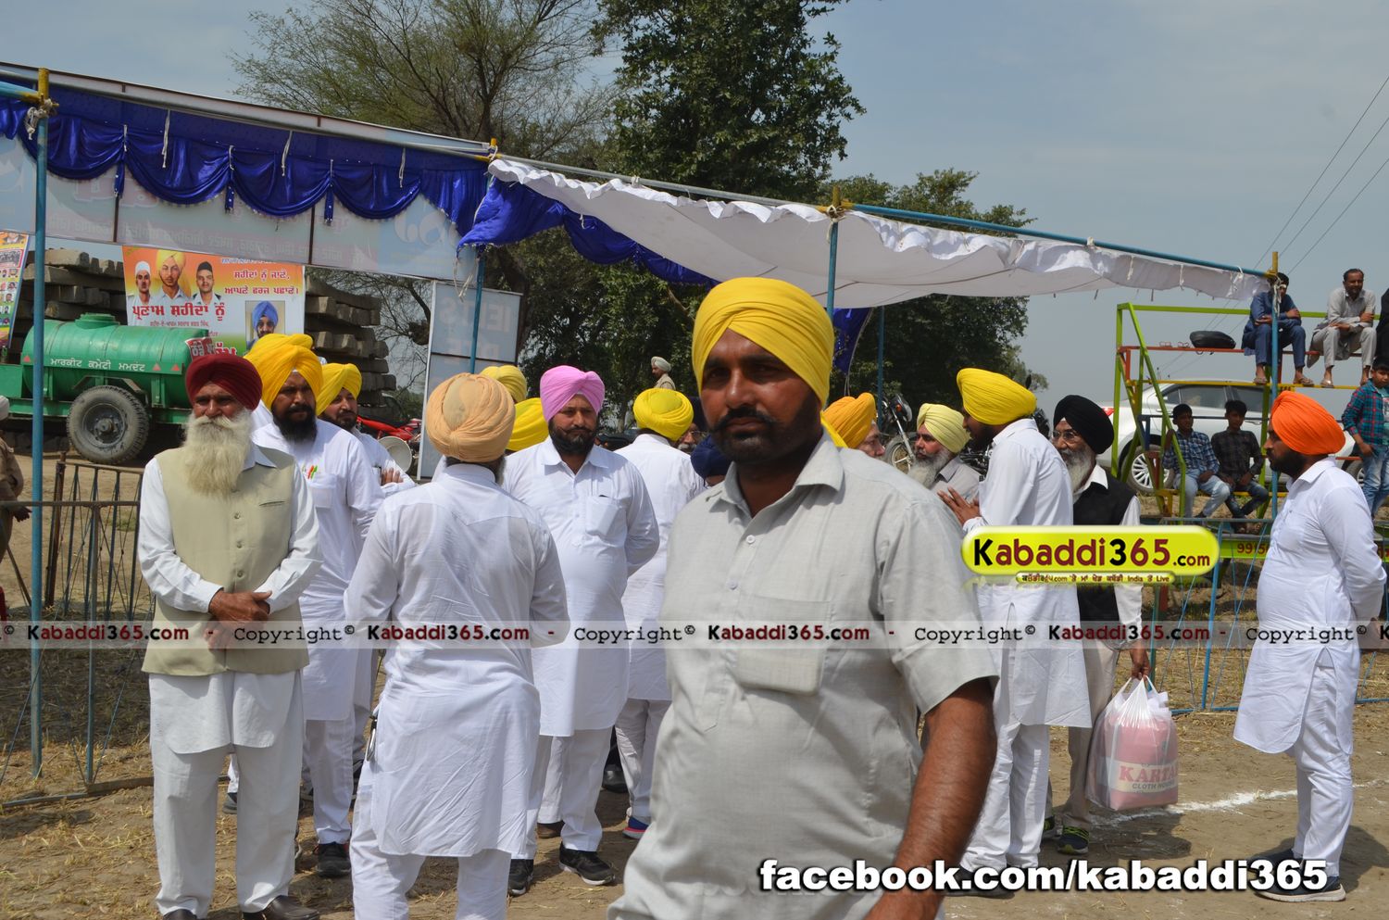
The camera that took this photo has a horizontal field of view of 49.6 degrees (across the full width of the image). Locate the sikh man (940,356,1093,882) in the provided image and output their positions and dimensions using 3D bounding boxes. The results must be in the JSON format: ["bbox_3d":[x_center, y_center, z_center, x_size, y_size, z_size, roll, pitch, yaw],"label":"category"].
[{"bbox_3d":[1.119,0.585,5.220,0.500,1.810,0.480,3,2,29],"label":"sikh man"}]

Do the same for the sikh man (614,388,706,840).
[{"bbox_3d":[-0.147,0.663,5.880,0.470,1.520,0.320,2,2,-12],"label":"sikh man"}]

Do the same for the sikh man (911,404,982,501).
[{"bbox_3d":[1.190,0.610,7.000,0.520,1.740,0.380,1,1,45],"label":"sikh man"}]

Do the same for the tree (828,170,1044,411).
[{"bbox_3d":[4.800,-2.500,30.000,4.900,6.200,4.800,1,0,0],"label":"tree"}]

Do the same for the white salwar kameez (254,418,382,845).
[{"bbox_3d":[-1.375,0.595,5.250,0.550,1.470,0.350,1,0,-19],"label":"white salwar kameez"}]

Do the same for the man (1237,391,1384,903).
[{"bbox_3d":[2.150,0.630,5.250,0.470,1.740,0.490,1,0,5],"label":"man"}]

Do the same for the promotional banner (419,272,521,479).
[{"bbox_3d":[-2.808,-1.017,19.000,1.380,2.500,0.060,0,2,-43],"label":"promotional banner"}]

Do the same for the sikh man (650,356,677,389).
[{"bbox_3d":[-0.410,-0.500,19.800,0.360,1.720,0.500,1,0,-22],"label":"sikh man"}]

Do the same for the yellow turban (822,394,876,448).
[{"bbox_3d":[0.605,-0.152,6.000,0.260,0.220,0.230,1,2,-28],"label":"yellow turban"}]

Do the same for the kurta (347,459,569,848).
[{"bbox_3d":[-0.665,0.545,4.170,0.610,1.070,0.400,1,0,5],"label":"kurta"}]

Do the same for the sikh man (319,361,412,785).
[{"bbox_3d":[-1.427,0.481,6.400,0.520,1.790,0.380,1,2,-25],"label":"sikh man"}]

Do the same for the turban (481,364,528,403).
[{"bbox_3d":[-0.893,-0.334,7.000,0.240,0.200,0.260,2,2,-9],"label":"turban"}]

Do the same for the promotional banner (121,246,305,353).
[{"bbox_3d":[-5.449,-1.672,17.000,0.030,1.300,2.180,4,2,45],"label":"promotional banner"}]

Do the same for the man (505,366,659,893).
[{"bbox_3d":[-0.390,0.575,5.200,0.560,1.800,0.400,1,0,-10],"label":"man"}]

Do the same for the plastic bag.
[{"bbox_3d":[1.660,1.070,5.700,0.290,0.500,0.240,1,0,-21],"label":"plastic bag"}]

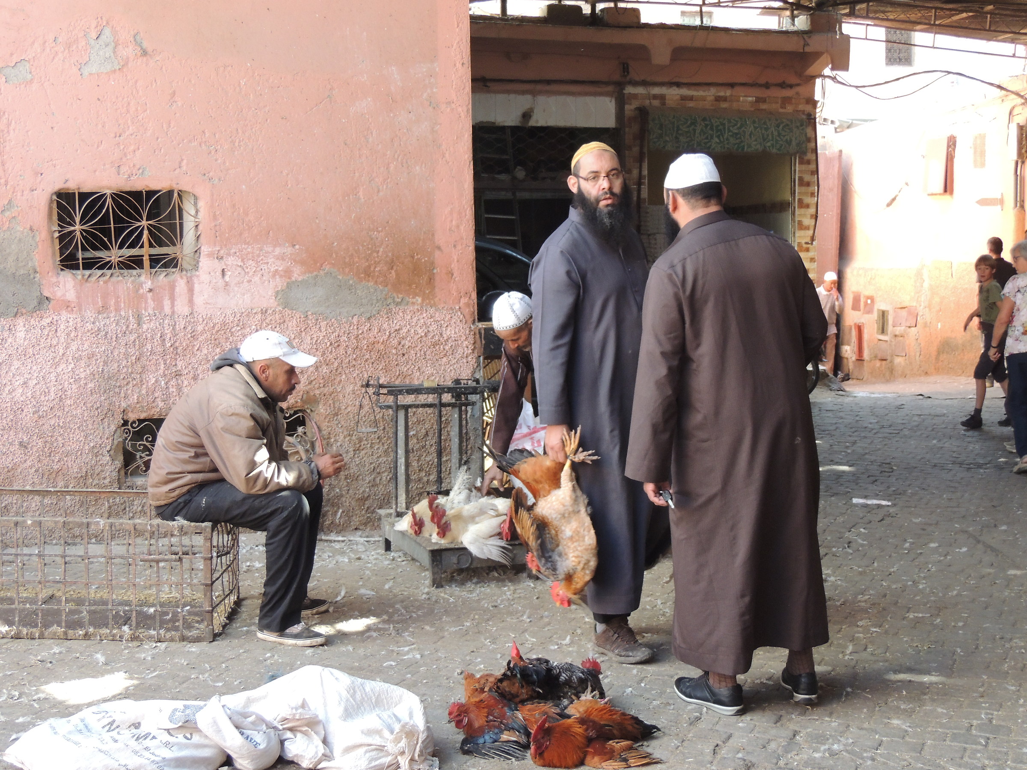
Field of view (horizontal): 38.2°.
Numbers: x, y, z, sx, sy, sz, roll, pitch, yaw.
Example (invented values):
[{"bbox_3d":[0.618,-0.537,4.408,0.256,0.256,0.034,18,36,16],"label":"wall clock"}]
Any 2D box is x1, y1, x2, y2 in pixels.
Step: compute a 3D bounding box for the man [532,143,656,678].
[{"bbox_3d":[0.300,0.053,5.266,0.400,1.790,0.530,4,5,44],"label":"man"}]

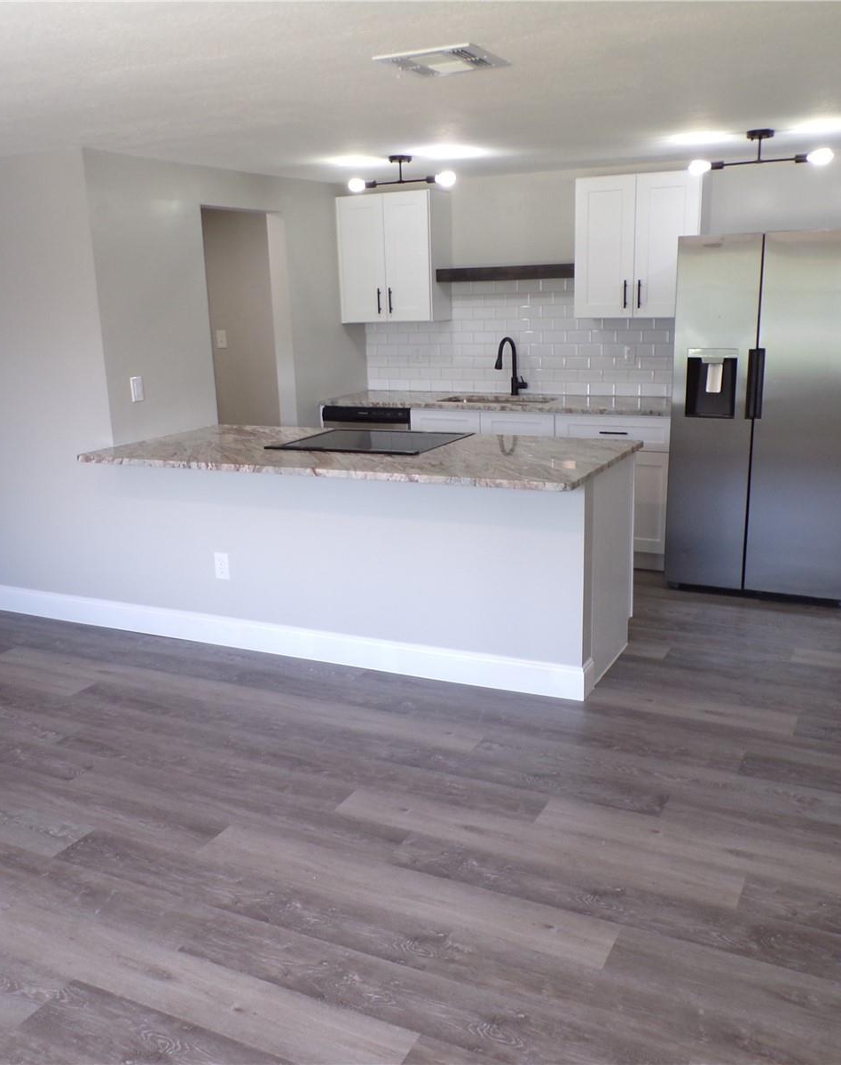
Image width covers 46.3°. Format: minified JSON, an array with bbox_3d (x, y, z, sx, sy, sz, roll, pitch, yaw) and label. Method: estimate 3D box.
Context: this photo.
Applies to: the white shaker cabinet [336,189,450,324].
[{"bbox_3d":[-0.157,-1.730,6.235,0.645,0.765,0.325,5,16,26],"label":"white shaker cabinet"}]

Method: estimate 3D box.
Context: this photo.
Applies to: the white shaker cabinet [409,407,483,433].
[{"bbox_3d":[0.285,-0.367,6.225,0.467,0.876,0.600,5,16,26],"label":"white shaker cabinet"}]

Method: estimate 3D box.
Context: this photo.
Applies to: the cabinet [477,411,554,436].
[{"bbox_3d":[0.698,-0.327,6.024,0.456,0.876,0.600,5,16,26],"label":"cabinet"}]

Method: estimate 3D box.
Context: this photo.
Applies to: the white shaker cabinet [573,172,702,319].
[{"bbox_3d":[1.252,-1.601,5.548,0.683,0.757,0.327,5,16,25],"label":"white shaker cabinet"}]

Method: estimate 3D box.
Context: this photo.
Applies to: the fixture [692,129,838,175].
[{"bbox_3d":[1.586,-1.777,4.605,0.655,0.164,0.120,5,16,25],"label":"fixture"}]

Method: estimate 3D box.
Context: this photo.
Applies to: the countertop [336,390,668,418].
[{"bbox_3d":[0.508,-0.773,5.954,2.220,0.034,0.645,5,16,25],"label":"countertop"}]

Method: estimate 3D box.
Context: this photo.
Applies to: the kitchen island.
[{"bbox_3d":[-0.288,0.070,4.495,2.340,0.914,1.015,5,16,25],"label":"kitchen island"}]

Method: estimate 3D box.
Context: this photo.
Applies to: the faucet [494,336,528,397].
[{"bbox_3d":[0.564,-1.006,6.030,0.120,0.378,0.245,5,16,25],"label":"faucet"}]

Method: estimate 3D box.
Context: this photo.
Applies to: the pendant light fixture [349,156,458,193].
[{"bbox_3d":[-0.096,-1.892,5.201,0.640,0.165,0.120,5,16,26],"label":"pendant light fixture"}]

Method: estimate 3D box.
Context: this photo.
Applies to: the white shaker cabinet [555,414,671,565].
[{"bbox_3d":[1.211,-0.271,5.749,0.670,0.878,0.625,5,16,25],"label":"white shaker cabinet"}]

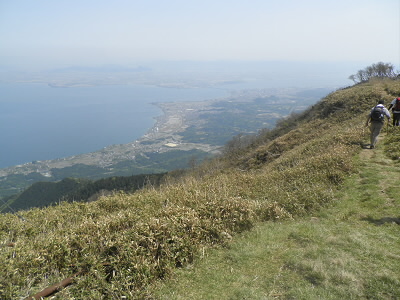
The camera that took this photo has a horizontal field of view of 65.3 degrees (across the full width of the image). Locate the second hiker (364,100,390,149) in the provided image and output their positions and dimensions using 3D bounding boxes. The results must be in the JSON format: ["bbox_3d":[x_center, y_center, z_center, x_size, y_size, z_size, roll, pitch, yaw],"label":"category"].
[{"bbox_3d":[6.125,-0.868,10.752,0.720,1.650,0.750,12,20,34],"label":"second hiker"}]

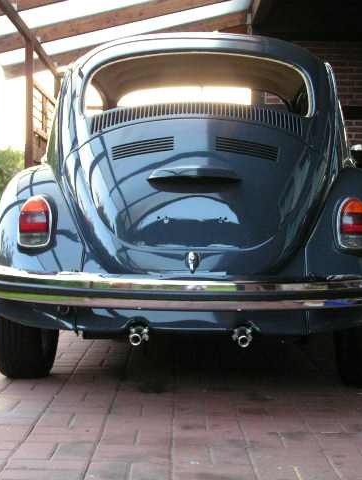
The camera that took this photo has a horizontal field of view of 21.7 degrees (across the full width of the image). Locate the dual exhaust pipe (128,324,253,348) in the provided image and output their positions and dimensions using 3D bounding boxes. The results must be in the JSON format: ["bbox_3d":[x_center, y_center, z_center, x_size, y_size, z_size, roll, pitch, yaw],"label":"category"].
[{"bbox_3d":[0.031,0.313,3.070,0.400,0.070,0.200,1,1,2],"label":"dual exhaust pipe"}]

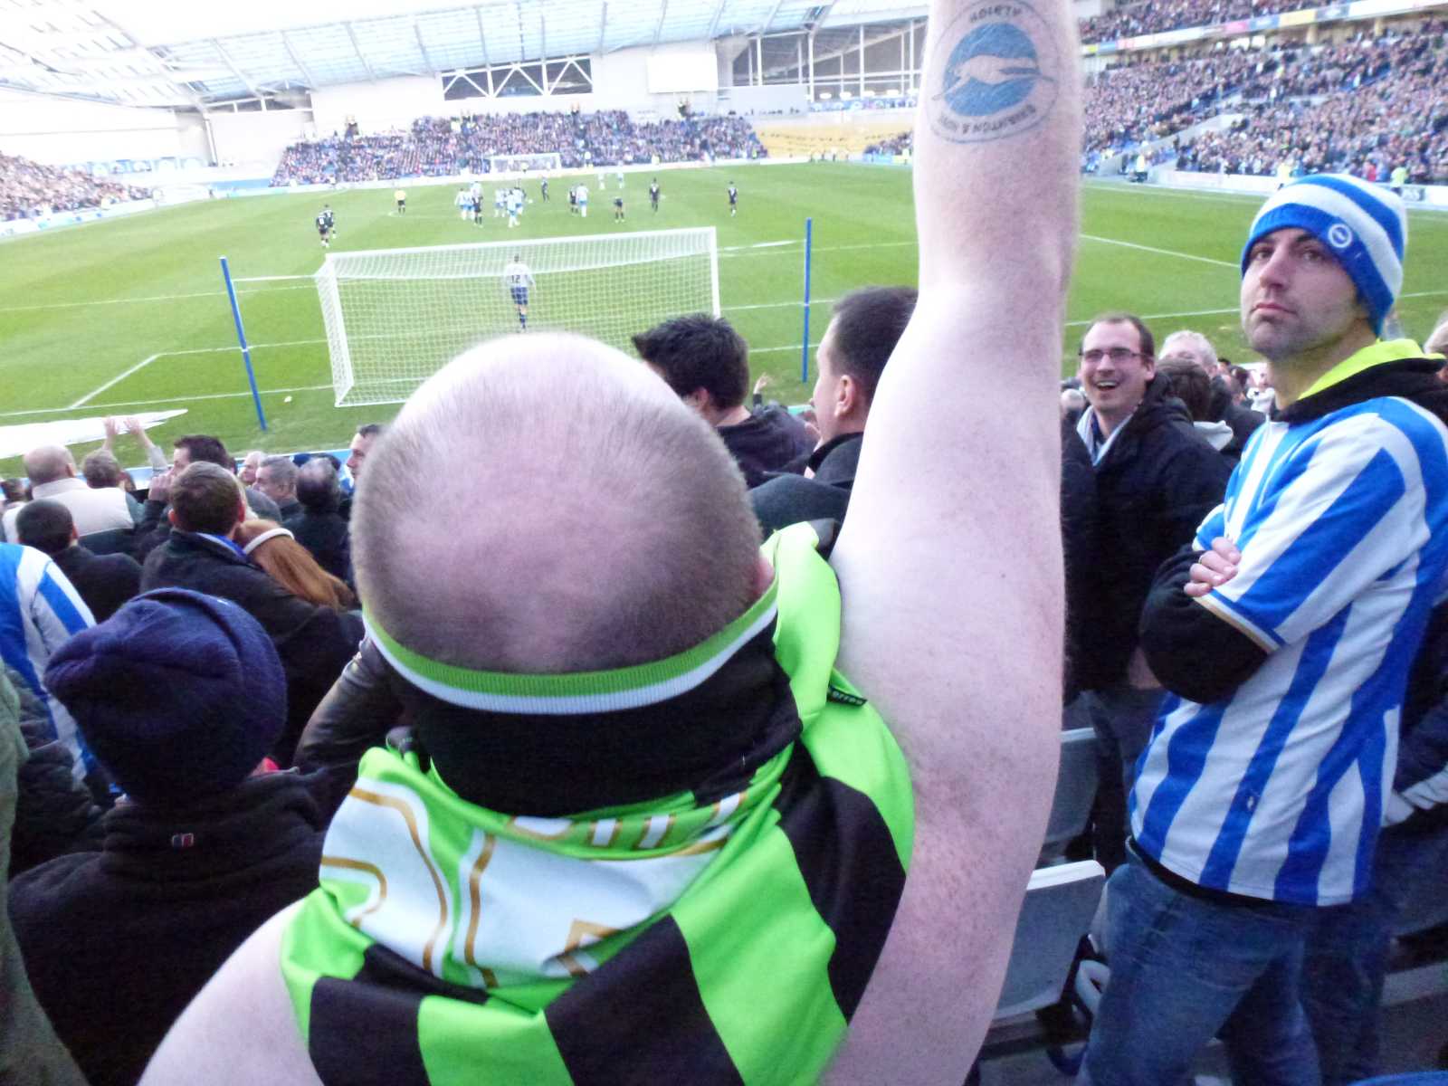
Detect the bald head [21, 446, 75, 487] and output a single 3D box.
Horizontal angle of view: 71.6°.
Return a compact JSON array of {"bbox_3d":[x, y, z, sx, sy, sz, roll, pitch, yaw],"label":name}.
[{"bbox_3d":[-2.719,-0.281,4.043,0.170,0.235,0.205,-10,23,-16],"label":"bald head"}]

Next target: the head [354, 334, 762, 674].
[{"bbox_3d":[-0.065,0.034,0.428,0.165,0.235,0.205,-5,23,-6],"label":"head"}]

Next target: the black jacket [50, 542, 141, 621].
[{"bbox_3d":[-2.273,0.337,3.580,0.530,0.680,0.320,-9,23,-14],"label":"black jacket"}]

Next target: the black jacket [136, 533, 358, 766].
[{"bbox_3d":[-1.294,0.260,2.832,0.580,0.700,0.360,-9,23,-15],"label":"black jacket"}]

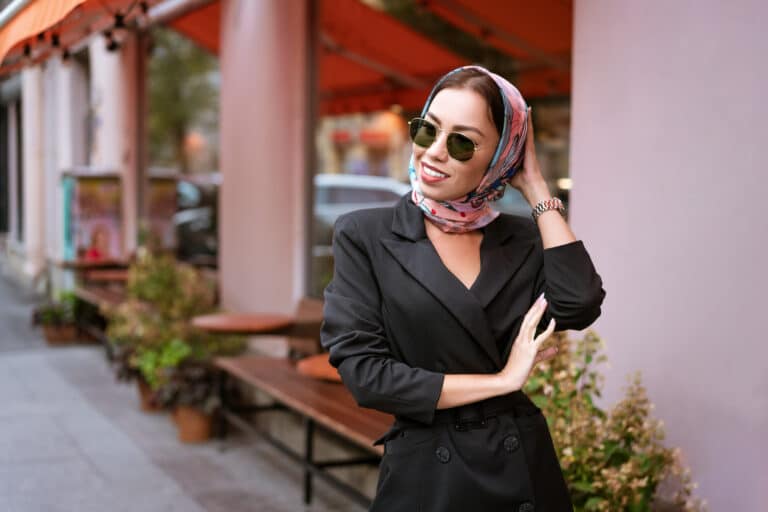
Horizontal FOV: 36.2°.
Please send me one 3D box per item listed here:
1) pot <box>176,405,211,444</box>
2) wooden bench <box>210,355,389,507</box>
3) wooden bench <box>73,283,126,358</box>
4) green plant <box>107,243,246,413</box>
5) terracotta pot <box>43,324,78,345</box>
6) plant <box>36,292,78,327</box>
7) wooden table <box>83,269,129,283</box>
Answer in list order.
[{"bbox_3d":[-1.062,0.913,6.533,0.200,0.200,0.200,0,5,0],"label":"pot"},{"bbox_3d":[-0.260,0.888,5.603,0.400,0.430,2.300,-2,6,-25],"label":"wooden bench"},{"bbox_3d":[-1.897,0.579,8.817,0.400,0.430,2.200,-2,6,-25],"label":"wooden bench"},{"bbox_3d":[-1.223,0.423,6.850,0.650,0.870,0.730,-2,6,-25],"label":"green plant"},{"bbox_3d":[-2.681,0.627,9.716,0.260,0.180,0.290,-2,6,-25],"label":"terracotta pot"},{"bbox_3d":[-2.704,0.435,9.716,0.310,0.290,0.330,-2,6,-25],"label":"plant"},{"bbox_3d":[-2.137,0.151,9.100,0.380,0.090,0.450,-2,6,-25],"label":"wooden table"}]

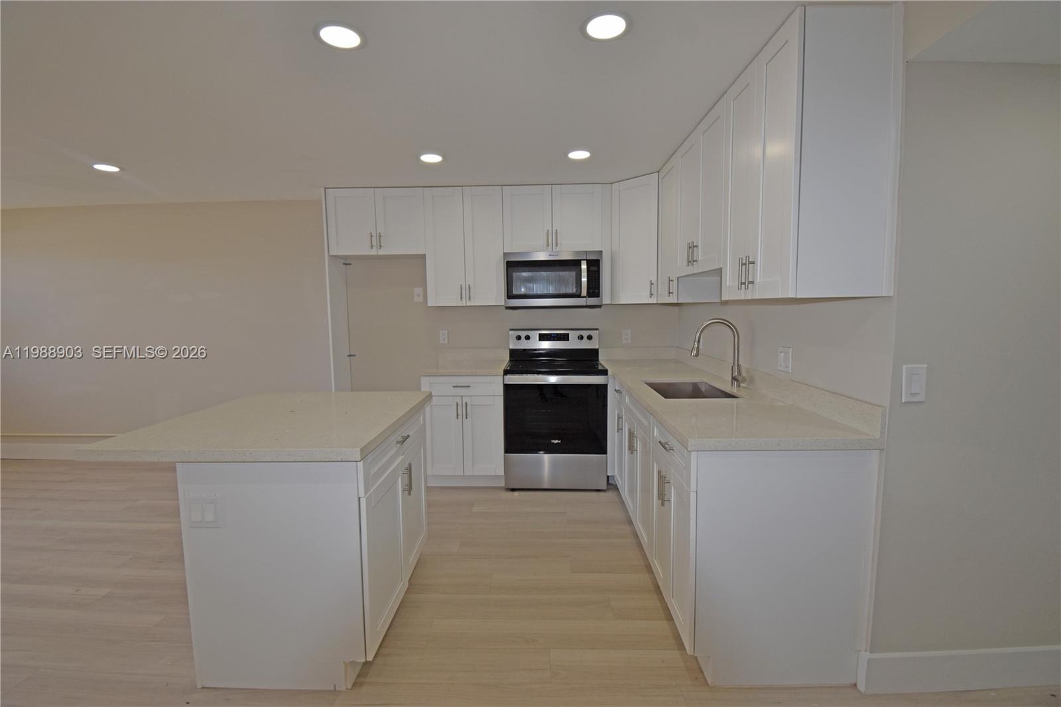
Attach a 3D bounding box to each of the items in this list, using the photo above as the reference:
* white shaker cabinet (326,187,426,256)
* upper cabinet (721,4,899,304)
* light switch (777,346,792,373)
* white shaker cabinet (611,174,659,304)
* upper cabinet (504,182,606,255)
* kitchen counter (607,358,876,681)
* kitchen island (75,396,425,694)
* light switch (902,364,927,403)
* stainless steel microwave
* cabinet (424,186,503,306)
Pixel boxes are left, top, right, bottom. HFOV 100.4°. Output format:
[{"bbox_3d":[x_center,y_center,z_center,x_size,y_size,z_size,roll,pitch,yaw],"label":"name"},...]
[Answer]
[{"bbox_3d":[-1.206,-1.049,3.627,0.755,0.500,0.323,-1,6,2],"label":"white shaker cabinet"},{"bbox_3d":[1.044,-0.680,1.718,0.323,0.908,0.567,-1,6,2],"label":"upper cabinet"},{"bbox_3d":[1.200,0.029,2.094,0.010,0.116,0.116,-1,6,2],"label":"light switch"},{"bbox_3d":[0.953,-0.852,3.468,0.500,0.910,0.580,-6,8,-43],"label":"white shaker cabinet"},{"bbox_3d":[0.173,-1.058,3.587,0.763,0.500,0.323,-1,6,2],"label":"upper cabinet"},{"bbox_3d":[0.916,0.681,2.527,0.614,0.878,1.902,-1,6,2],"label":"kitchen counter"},{"bbox_3d":[-1.095,0.740,2.112,1.007,0.905,1.016,-1,6,2],"label":"kitchen island"},{"bbox_3d":[1.267,0.101,1.454,0.074,0.121,0.010,-1,6,2],"label":"light switch"},{"bbox_3d":[0.182,-0.584,3.605,0.758,0.433,0.420,-1,6,2],"label":"stainless steel microwave"},{"bbox_3d":[-0.513,-0.847,3.628,0.609,0.908,0.323,-1,6,2],"label":"cabinet"}]

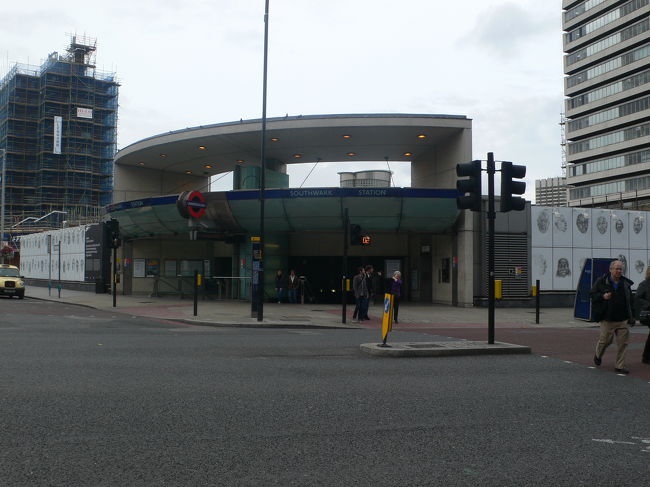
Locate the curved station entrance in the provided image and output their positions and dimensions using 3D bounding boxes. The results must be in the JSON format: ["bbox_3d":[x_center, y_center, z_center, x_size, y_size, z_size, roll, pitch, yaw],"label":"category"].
[{"bbox_3d":[-2.634,-1.256,35.489,22.250,8.700,12.000,-1,-3,24],"label":"curved station entrance"}]

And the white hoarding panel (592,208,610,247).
[{"bbox_3d":[13.403,-0.706,30.971,1.170,1.912,0.060,2,-3,-20],"label":"white hoarding panel"}]

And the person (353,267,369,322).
[{"bbox_3d":[1.163,1.614,20.369,0.530,1.730,0.460,2,-3,-33],"label":"person"}]

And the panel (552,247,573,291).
[{"bbox_3d":[11.205,1.212,30.091,1.170,2.015,0.060,2,-3,-20],"label":"panel"}]

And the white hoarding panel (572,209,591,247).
[{"bbox_3d":[12.322,-0.727,30.578,1.170,1.912,0.060,2,-3,-20],"label":"white hoarding panel"}]

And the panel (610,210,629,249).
[{"bbox_3d":[14.482,-0.684,31.364,1.170,1.913,0.060,2,-3,-20],"label":"panel"}]

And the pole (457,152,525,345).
[{"bbox_3d":[3.475,0.088,13.311,1.420,4.000,0.360,0,-3,6],"label":"pole"}]

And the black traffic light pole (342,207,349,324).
[{"bbox_3d":[0.633,0.650,19.211,0.160,3.500,0.160,1,-3,0],"label":"black traffic light pole"}]

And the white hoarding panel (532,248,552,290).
[{"bbox_3d":[10.108,1.184,29.692,1.170,2.004,0.060,2,-3,-20],"label":"white hoarding panel"}]

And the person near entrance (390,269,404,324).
[{"bbox_3d":[2.260,1.656,19.799,0.480,1.620,0.380,1,-3,-6],"label":"person near entrance"}]

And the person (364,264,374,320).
[{"bbox_3d":[1.499,1.618,20.929,0.530,1.780,0.420,2,-3,-30],"label":"person"}]

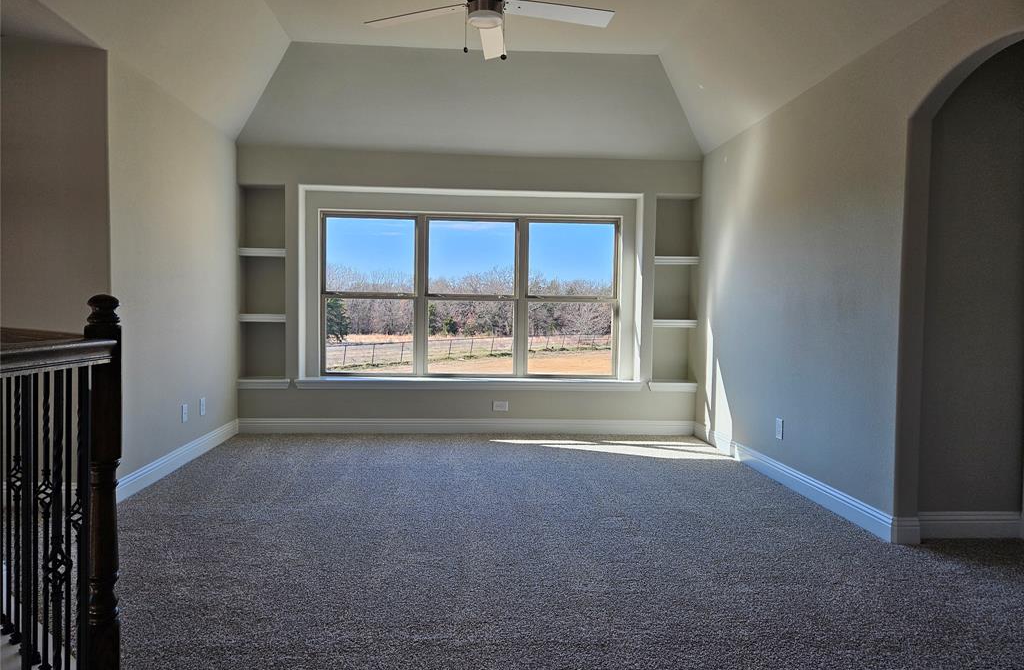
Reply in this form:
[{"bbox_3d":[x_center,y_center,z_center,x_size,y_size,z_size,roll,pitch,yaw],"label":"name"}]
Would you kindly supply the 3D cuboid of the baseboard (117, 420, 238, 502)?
[{"bbox_3d":[-2.229,0.817,4.687,0.018,0.126,2.077,1,2,-4],"label":"baseboard"}]

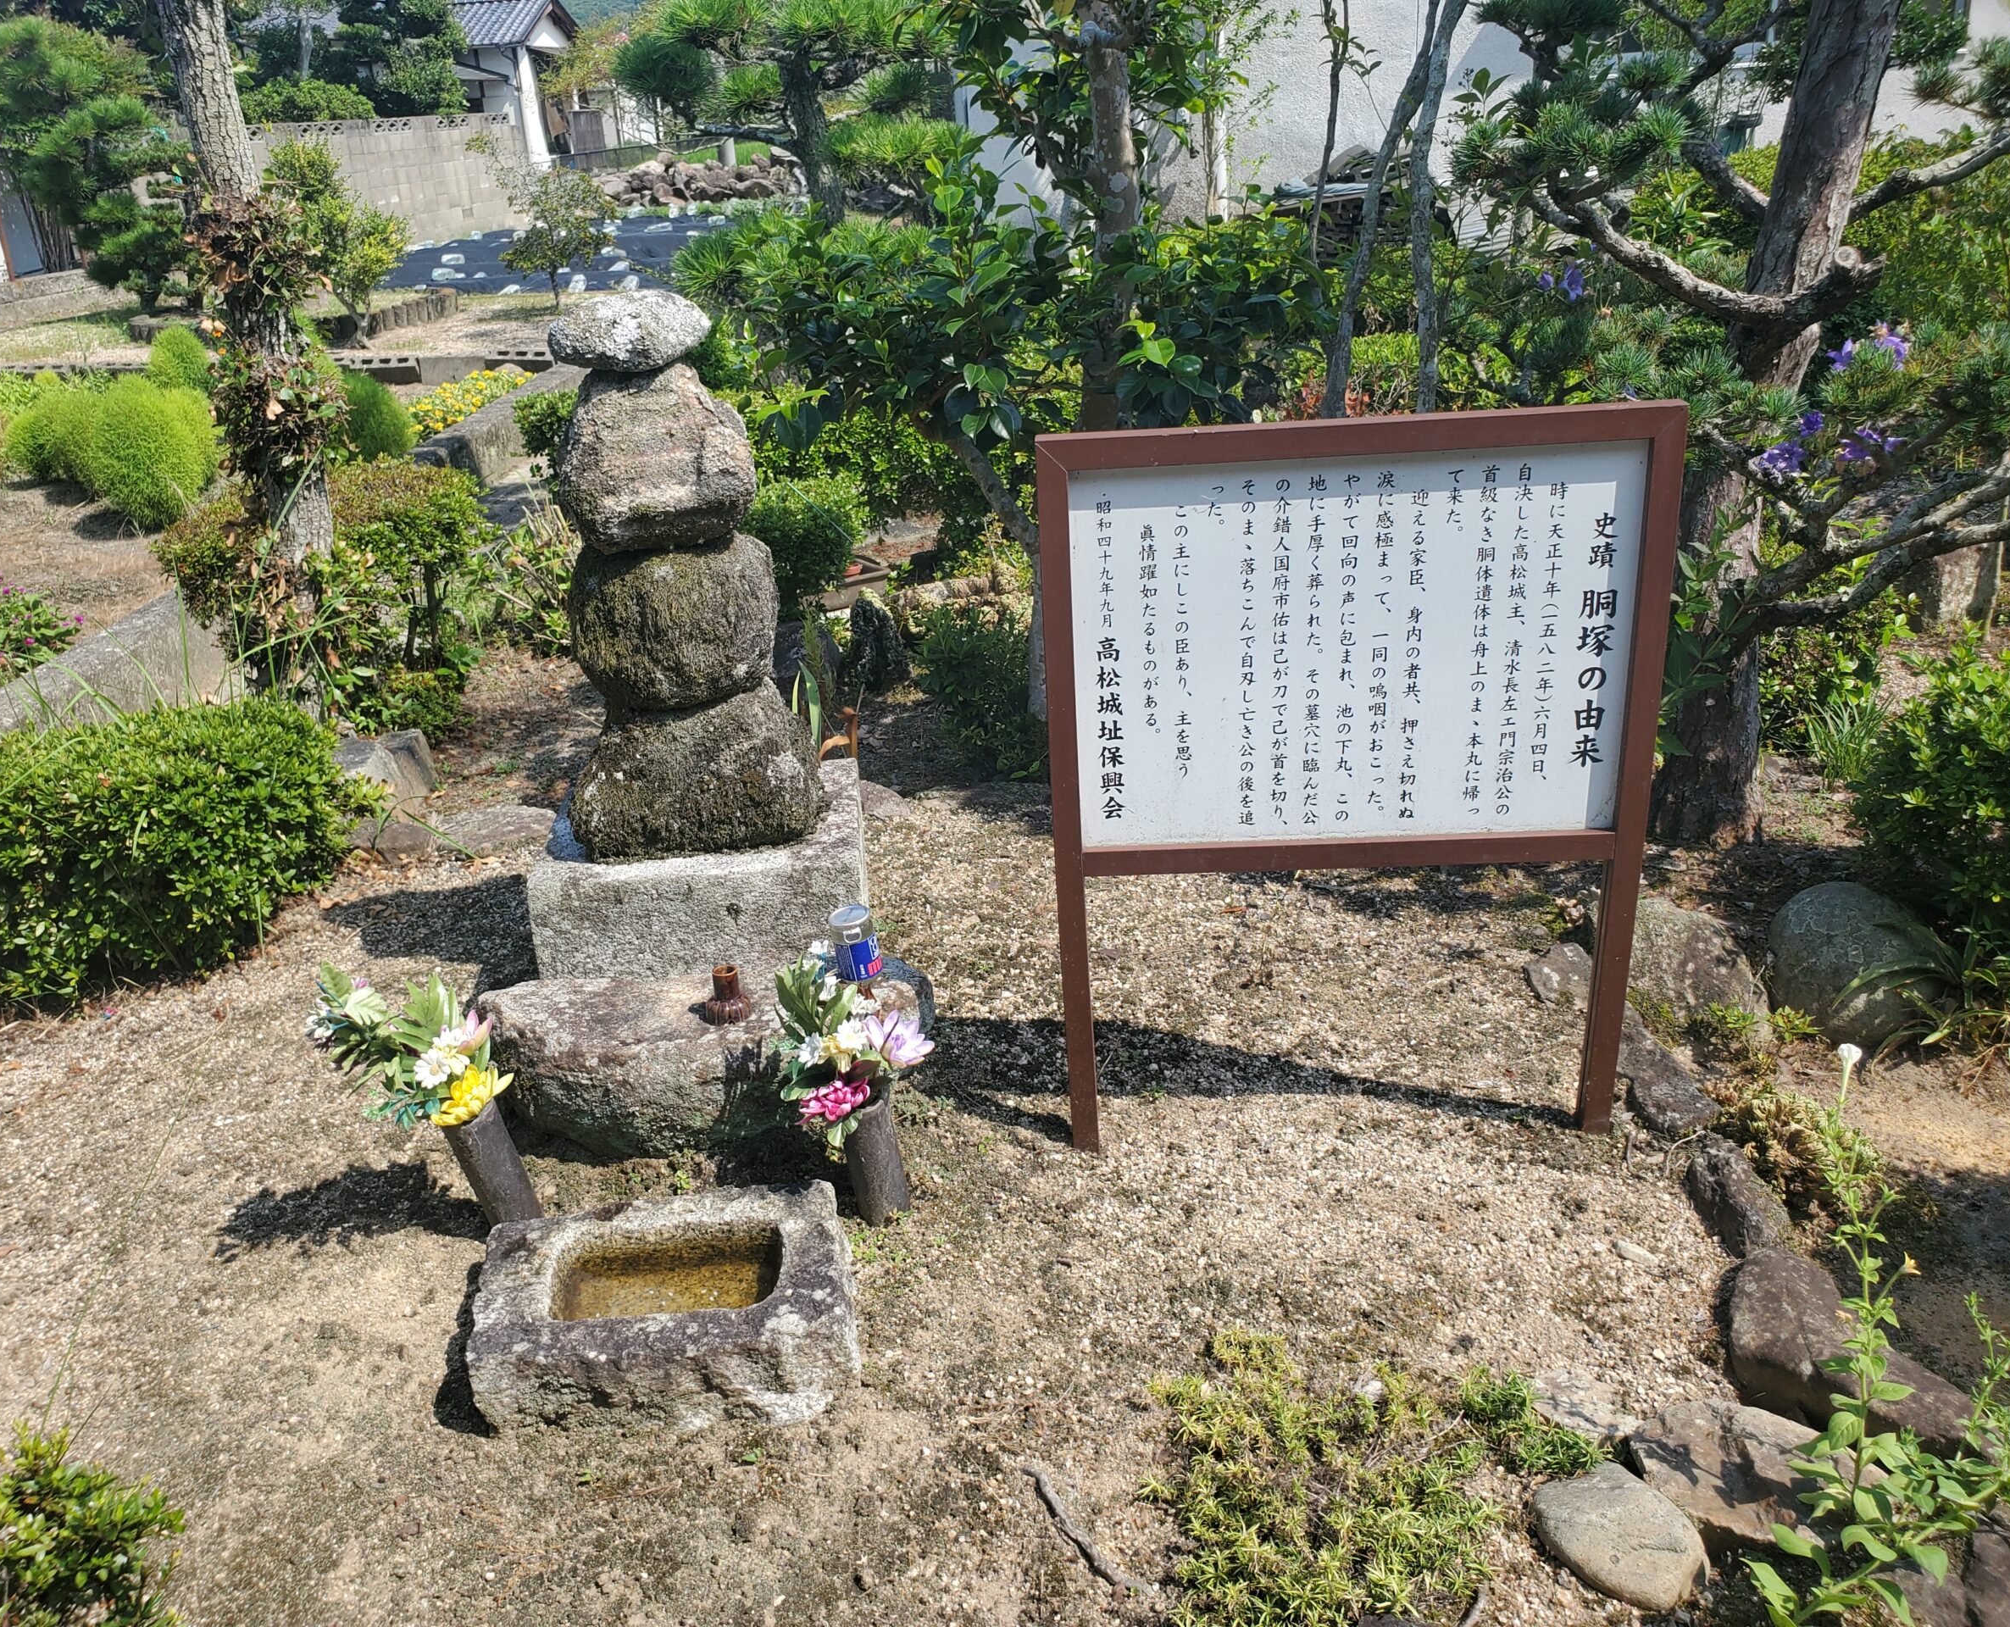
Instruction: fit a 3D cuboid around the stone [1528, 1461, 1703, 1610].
[{"bbox_3d":[0.615,0.727,1.642,0.140,0.105,0.170,-18,28,-29],"label":"stone"}]

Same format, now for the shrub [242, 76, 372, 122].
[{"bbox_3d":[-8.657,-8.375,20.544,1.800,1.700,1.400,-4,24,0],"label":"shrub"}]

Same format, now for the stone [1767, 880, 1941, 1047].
[{"bbox_3d":[1.290,0.228,2.485,0.250,0.250,0.235,-4,24,0],"label":"stone"}]

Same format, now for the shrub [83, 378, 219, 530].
[{"bbox_3d":[-2.640,-1.113,5.050,0.390,0.460,0.380,-4,24,0],"label":"shrub"}]

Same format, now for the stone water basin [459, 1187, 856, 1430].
[{"bbox_3d":[-0.402,0.612,1.997,0.455,0.140,0.285,-6,24,-5],"label":"stone water basin"}]

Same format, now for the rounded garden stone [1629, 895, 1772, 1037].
[{"bbox_3d":[1.058,0.240,2.530,0.250,0.225,0.210,-4,24,0],"label":"rounded garden stone"}]

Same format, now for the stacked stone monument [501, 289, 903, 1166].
[{"bbox_3d":[-0.476,-0.153,2.417,0.600,1.200,0.580,-4,24,0],"label":"stacked stone monument"}]

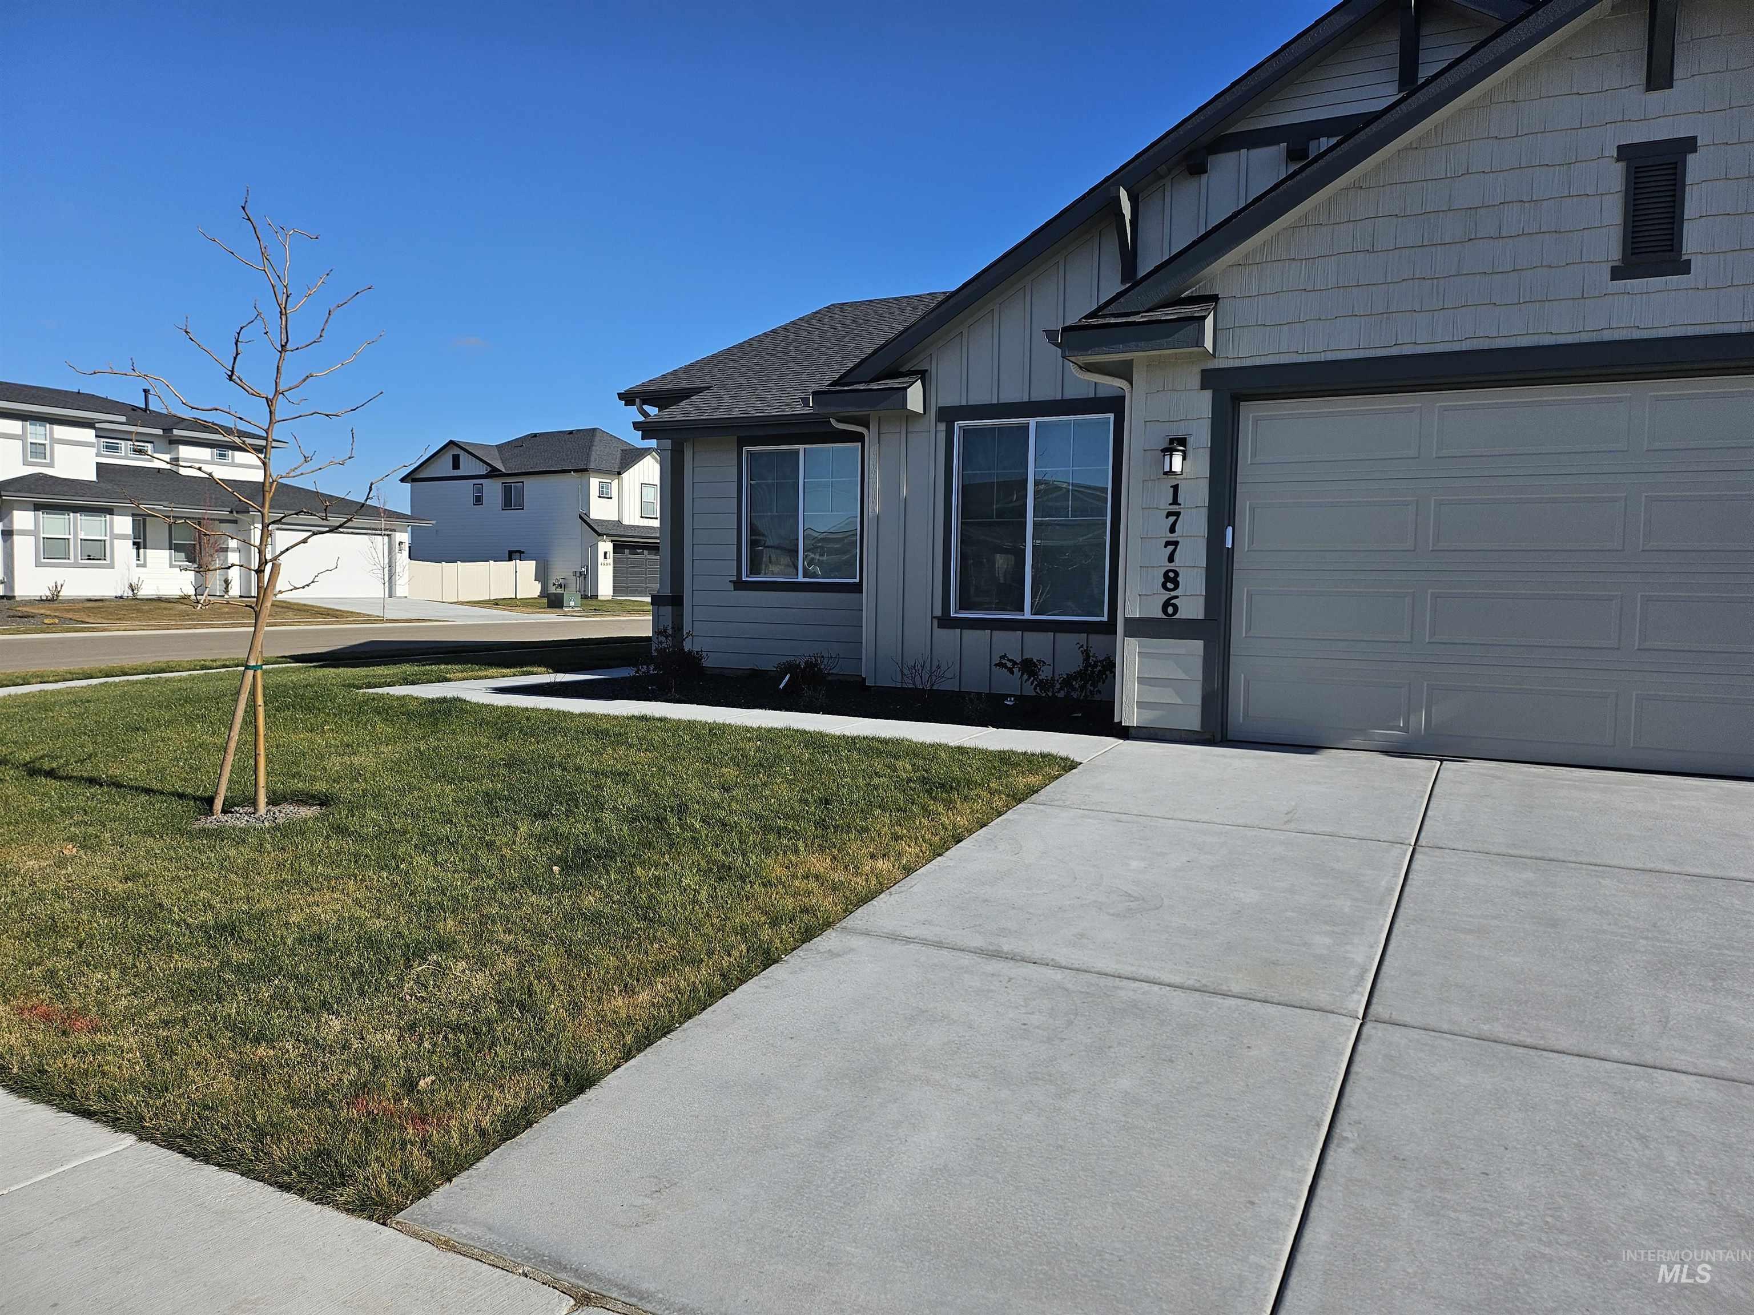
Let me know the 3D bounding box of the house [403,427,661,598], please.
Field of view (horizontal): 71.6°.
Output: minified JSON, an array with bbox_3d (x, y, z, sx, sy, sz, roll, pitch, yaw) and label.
[{"bbox_3d":[-15.566,-7.841,65.430,14.874,8.986,13.200,3,4,33],"label":"house"}]

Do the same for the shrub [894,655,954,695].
[{"bbox_3d":[0.436,0.167,11.377,0.551,0.397,0.450,1,4,2],"label":"shrub"}]

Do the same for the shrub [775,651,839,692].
[{"bbox_3d":[-0.697,0.140,12.125,0.642,0.403,0.550,1,4,-3],"label":"shrub"}]

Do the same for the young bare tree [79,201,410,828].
[{"bbox_3d":[-3.564,-0.861,6.987,1.698,3.542,1.562,-1,4,-27],"label":"young bare tree"}]

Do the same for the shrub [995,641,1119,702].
[{"bbox_3d":[1.571,0.127,10.769,1.092,0.534,0.700,1,4,8],"label":"shrub"}]

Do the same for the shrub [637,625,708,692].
[{"bbox_3d":[-2.111,0.007,12.450,0.730,0.645,0.650,0,4,-10],"label":"shrub"}]

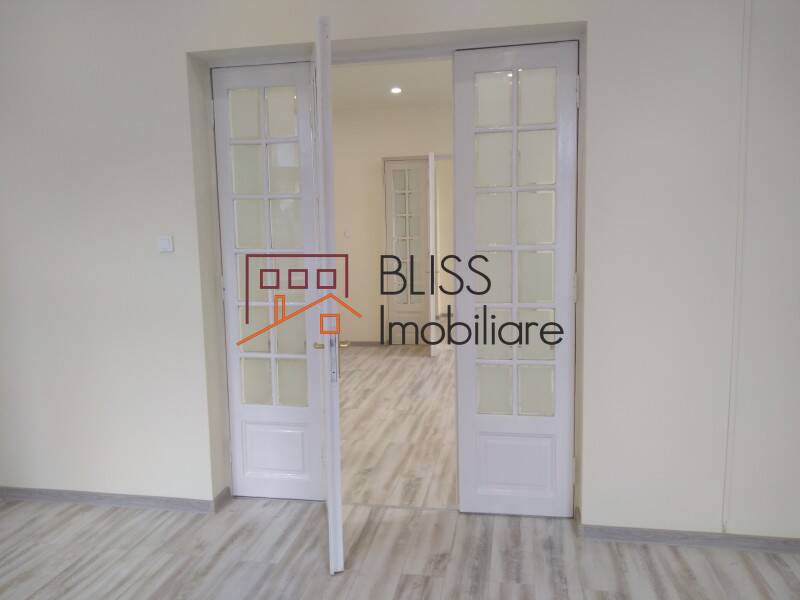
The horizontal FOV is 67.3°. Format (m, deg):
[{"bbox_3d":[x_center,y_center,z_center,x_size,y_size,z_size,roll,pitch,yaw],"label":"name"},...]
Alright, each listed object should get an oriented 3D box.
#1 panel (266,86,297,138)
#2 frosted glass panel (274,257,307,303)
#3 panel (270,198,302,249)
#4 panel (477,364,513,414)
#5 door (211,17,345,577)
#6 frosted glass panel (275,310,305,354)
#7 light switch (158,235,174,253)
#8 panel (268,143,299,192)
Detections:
[{"bbox_3d":[-0.629,-1.004,3.213,0.180,0.265,0.012,0,6,11],"label":"panel"},{"bbox_3d":[-0.579,-0.110,3.172,0.163,0.255,0.020,0,7,11],"label":"frosted glass panel"},{"bbox_3d":[-0.617,-0.414,3.272,0.182,0.267,0.012,0,6,11],"label":"panel"},{"bbox_3d":[0.498,0.471,3.150,0.183,0.265,0.012,0,6,11],"label":"panel"},{"bbox_3d":[-0.605,-0.011,2.858,0.817,2.300,0.690,0,7,11],"label":"door"},{"bbox_3d":[-0.583,0.172,3.205,0.163,0.255,0.020,0,7,11],"label":"frosted glass panel"},{"bbox_3d":[-1.233,-0.297,3.164,0.083,0.084,0.012,0,6,11],"label":"light switch"},{"bbox_3d":[-0.624,-0.712,3.242,0.182,0.264,0.012,0,6,11],"label":"panel"}]

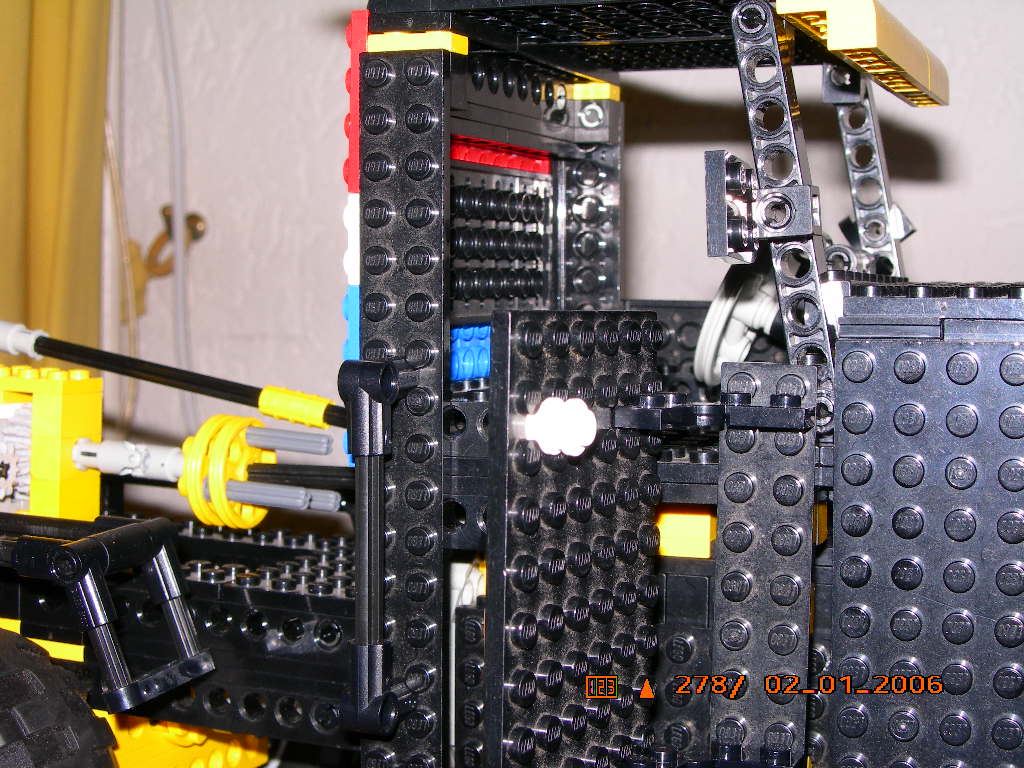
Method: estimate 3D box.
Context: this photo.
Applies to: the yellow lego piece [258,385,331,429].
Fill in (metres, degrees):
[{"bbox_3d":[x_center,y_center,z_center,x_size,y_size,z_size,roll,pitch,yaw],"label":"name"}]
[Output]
[{"bbox_3d":[-0.047,0.005,0.395,0.016,0.007,0.007,13,7,20],"label":"yellow lego piece"}]

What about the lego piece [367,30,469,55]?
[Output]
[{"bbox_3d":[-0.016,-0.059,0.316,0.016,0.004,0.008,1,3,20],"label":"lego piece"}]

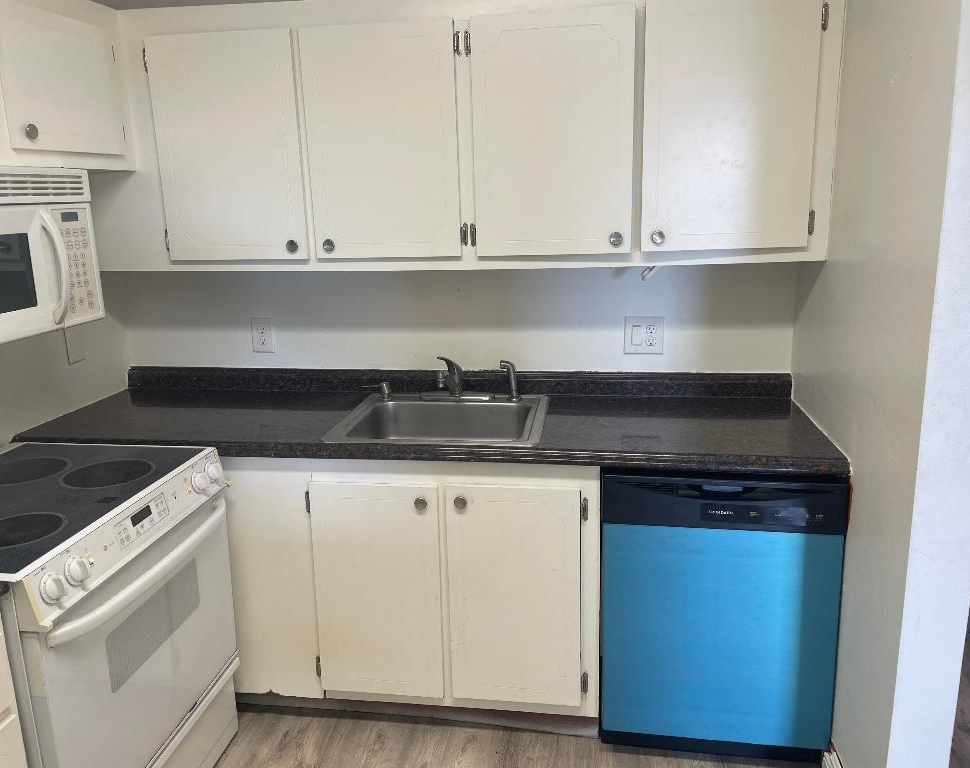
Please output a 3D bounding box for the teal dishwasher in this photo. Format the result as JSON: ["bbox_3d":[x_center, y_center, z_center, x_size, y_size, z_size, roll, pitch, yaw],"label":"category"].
[{"bbox_3d":[0.663,0.583,2.353,0.607,0.853,0.597,1,13,9],"label":"teal dishwasher"}]

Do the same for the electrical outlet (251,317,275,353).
[{"bbox_3d":[-0.790,-0.173,2.740,0.073,0.119,0.010,1,13,9],"label":"electrical outlet"}]

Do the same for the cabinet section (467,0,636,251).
[{"bbox_3d":[0.213,-0.736,2.333,0.464,0.667,0.288,1,14,8],"label":"cabinet section"}]

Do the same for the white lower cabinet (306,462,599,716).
[{"bbox_3d":[-0.048,0.519,2.461,0.826,0.762,0.620,1,13,9],"label":"white lower cabinet"}]

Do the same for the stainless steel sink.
[{"bbox_3d":[-0.116,0.181,2.397,0.616,0.170,0.556,1,13,9],"label":"stainless steel sink"}]

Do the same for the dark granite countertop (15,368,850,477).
[{"bbox_3d":[-0.199,0.083,2.393,2.331,0.125,0.618,1,13,9],"label":"dark granite countertop"}]

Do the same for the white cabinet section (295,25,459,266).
[{"bbox_3d":[-0.284,-0.741,2.406,0.465,0.667,0.288,1,14,8],"label":"white cabinet section"}]

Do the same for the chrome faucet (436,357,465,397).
[{"bbox_3d":[-0.112,-0.009,2.552,0.065,0.143,0.155,4,14,23],"label":"chrome faucet"}]

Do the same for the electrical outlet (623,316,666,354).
[{"bbox_3d":[0.527,-0.158,2.542,0.121,0.118,0.010,1,13,9],"label":"electrical outlet"}]

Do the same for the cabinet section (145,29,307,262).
[{"bbox_3d":[-0.761,-0.746,2.477,0.469,0.667,0.288,1,14,8],"label":"cabinet section"}]

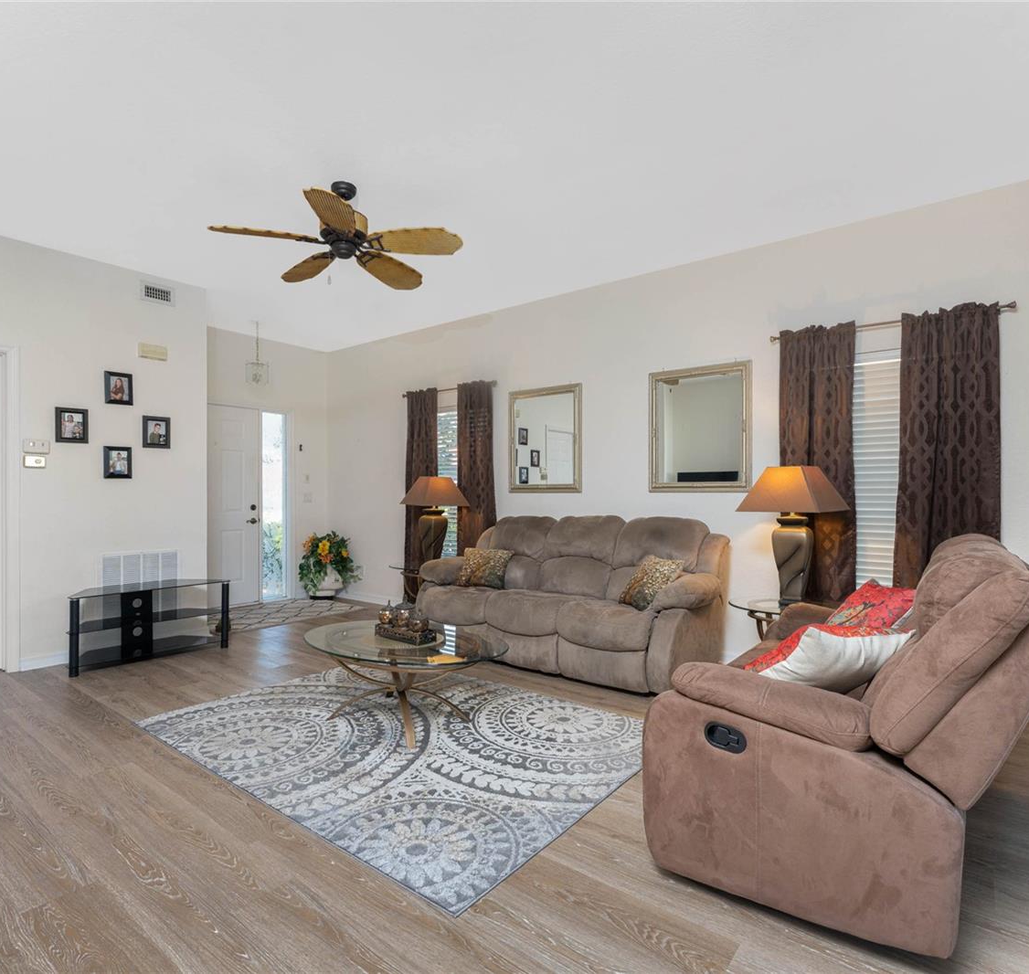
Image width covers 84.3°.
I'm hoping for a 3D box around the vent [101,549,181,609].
[{"bbox_3d":[-2.757,0.747,4.199,0.020,0.540,0.524,0,-1,39],"label":"vent"}]

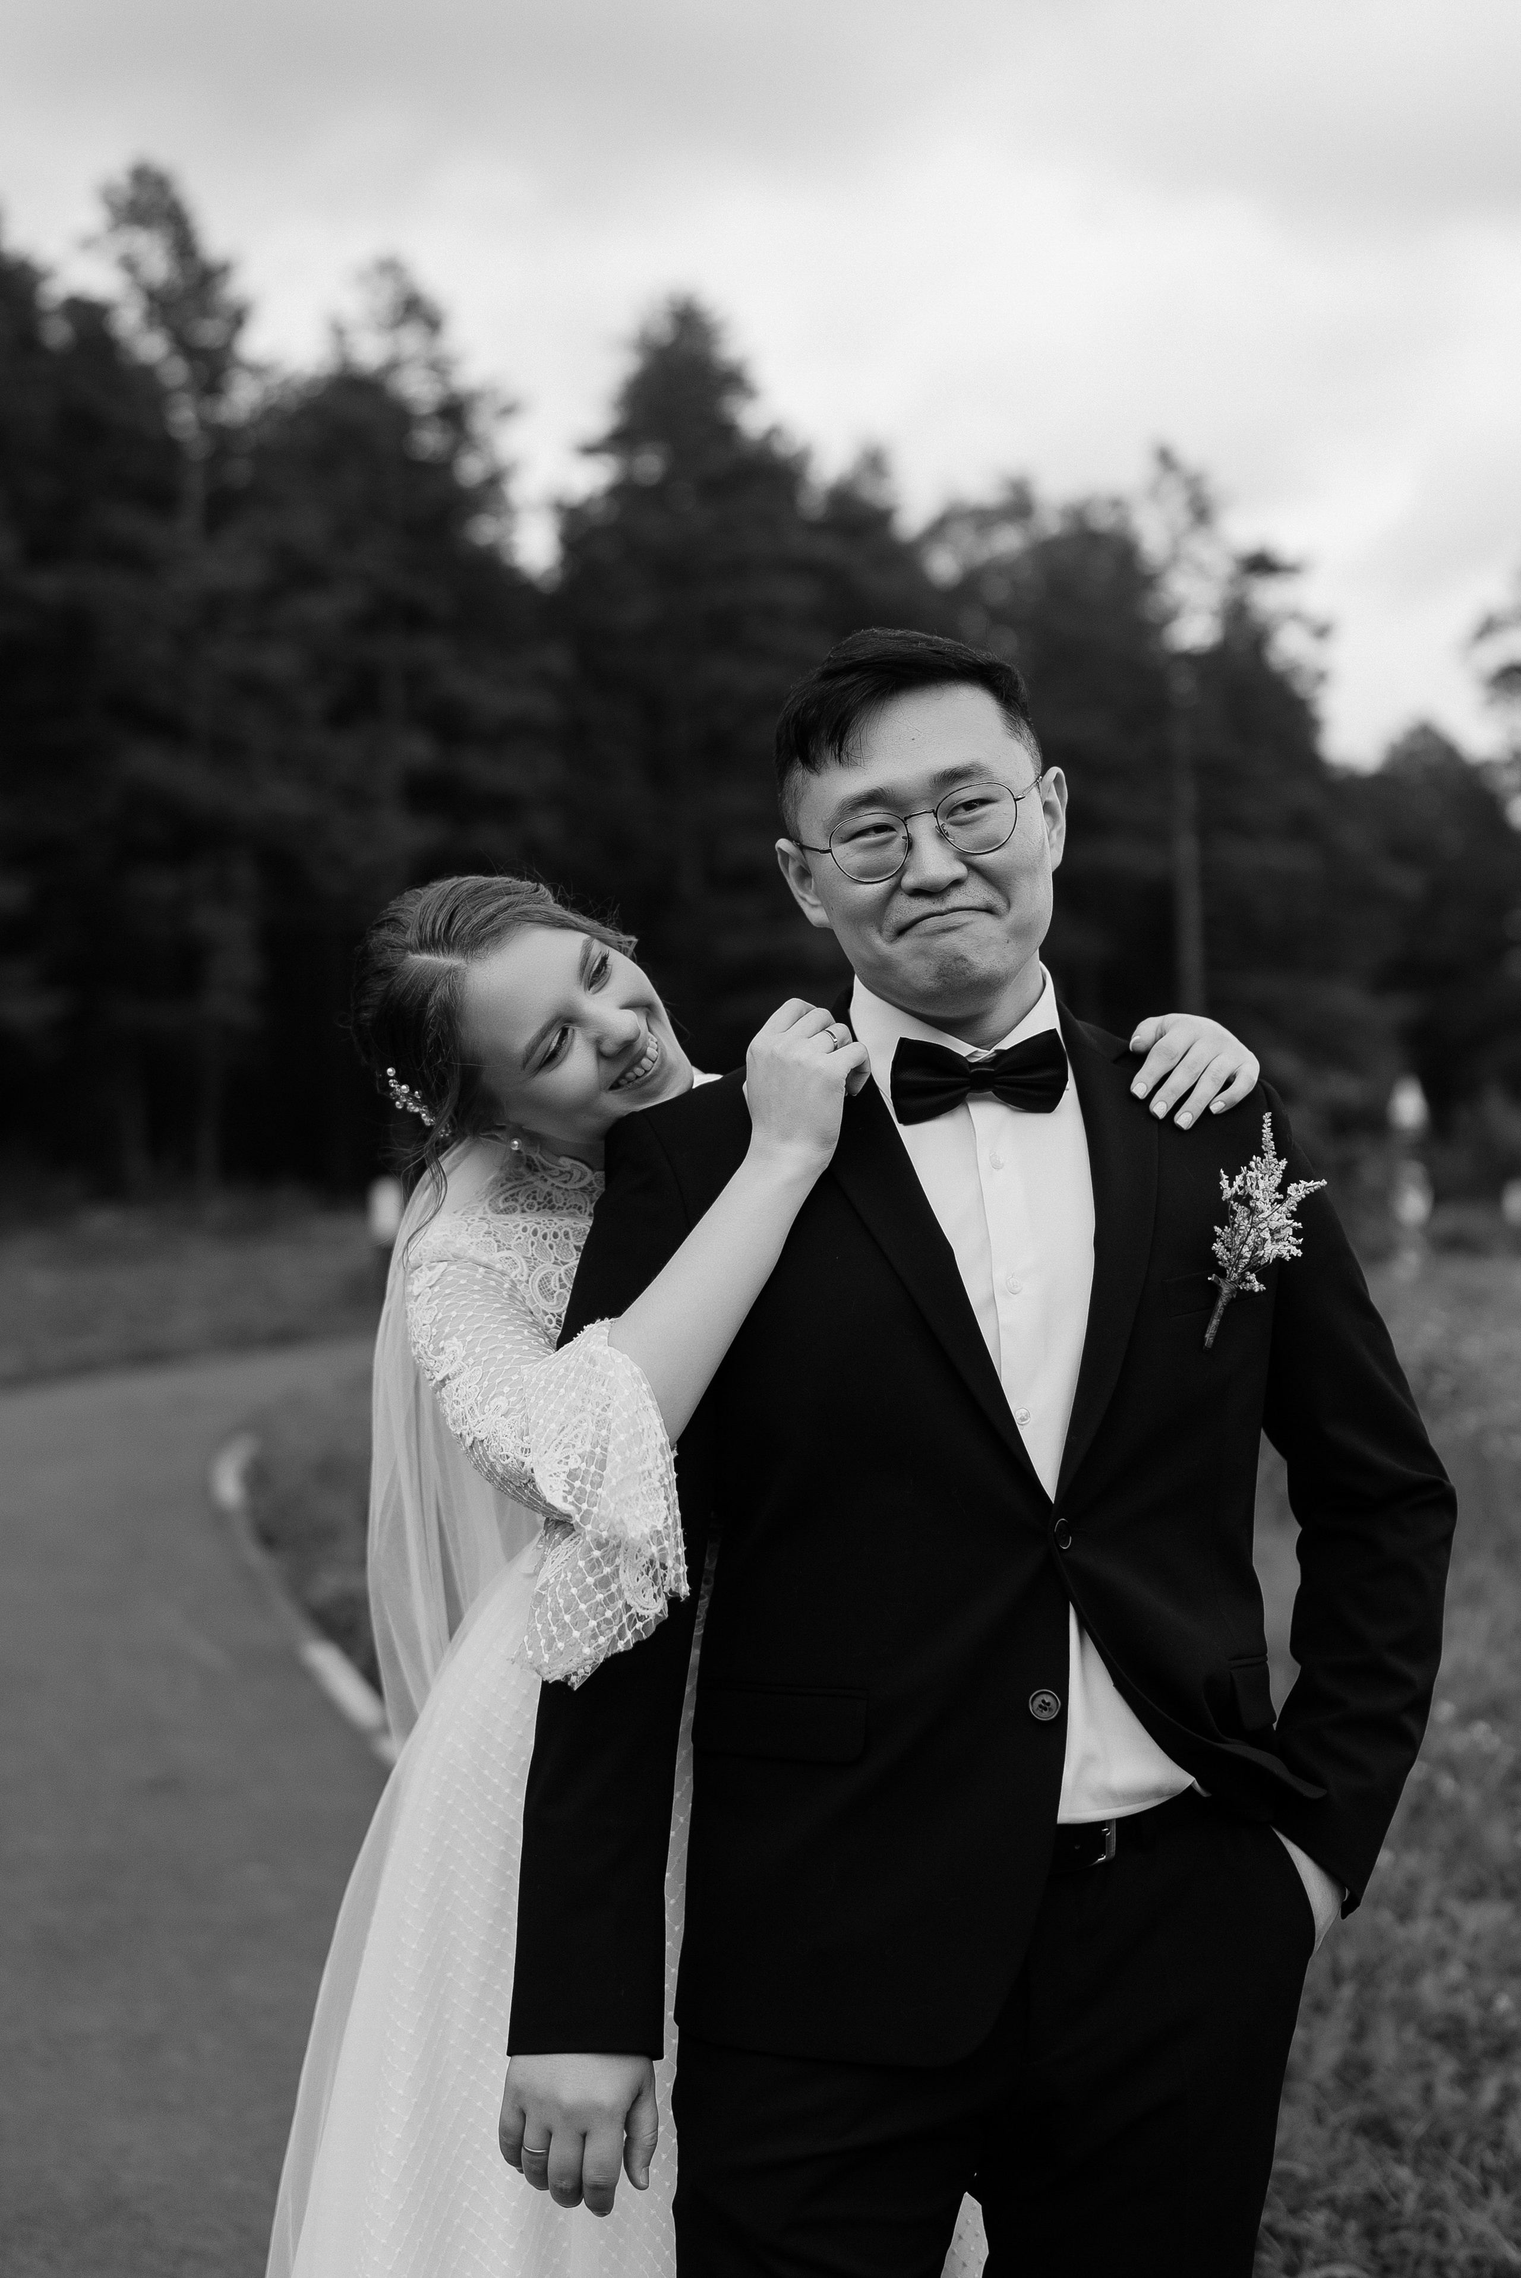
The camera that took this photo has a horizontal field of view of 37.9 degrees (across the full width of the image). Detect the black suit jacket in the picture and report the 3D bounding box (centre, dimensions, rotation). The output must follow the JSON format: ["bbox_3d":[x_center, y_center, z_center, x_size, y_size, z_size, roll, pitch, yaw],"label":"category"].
[{"bbox_3d":[0.152,0.258,1.490,0.600,0.710,0.310,0,0,-12],"label":"black suit jacket"}]

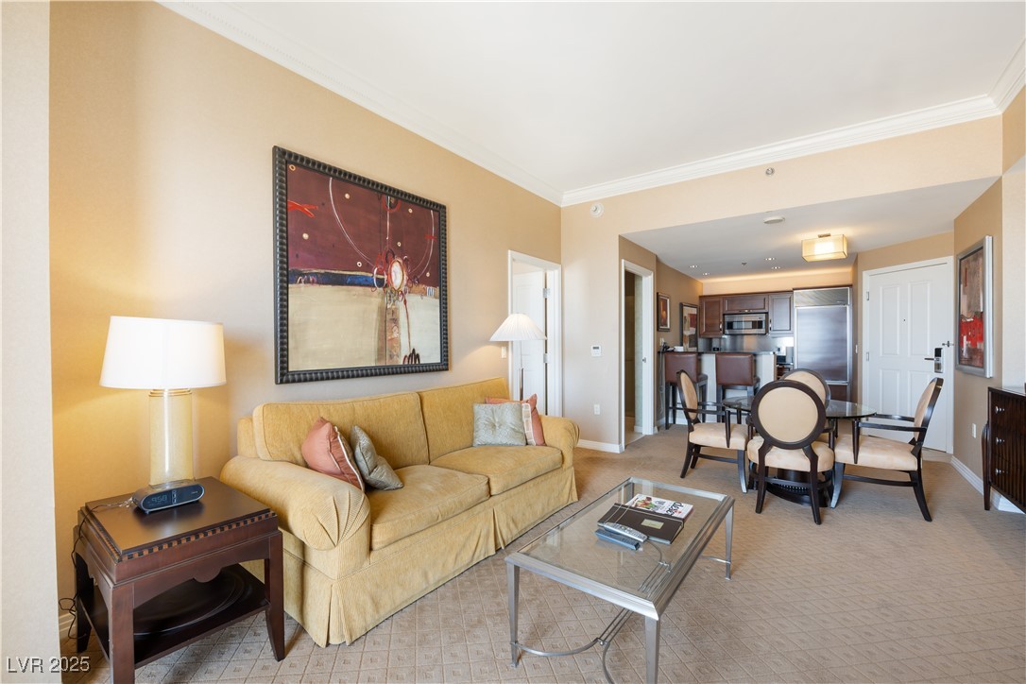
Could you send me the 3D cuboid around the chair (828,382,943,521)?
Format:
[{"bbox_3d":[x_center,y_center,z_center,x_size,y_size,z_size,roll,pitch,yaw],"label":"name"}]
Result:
[{"bbox_3d":[2.795,0.765,3.058,0.660,0.980,0.560,0,0,32],"label":"chair"}]

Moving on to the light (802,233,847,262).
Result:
[{"bbox_3d":[3.588,-1.100,4.590,0.380,0.250,0.400,0,0,44],"label":"light"}]

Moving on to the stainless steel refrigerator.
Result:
[{"bbox_3d":[5.134,0.190,6.635,0.750,2.130,0.620,0,0,35],"label":"stainless steel refrigerator"}]

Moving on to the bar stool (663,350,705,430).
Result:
[{"bbox_3d":[2.420,0.690,5.570,0.440,1.060,0.510,0,0,35],"label":"bar stool"}]

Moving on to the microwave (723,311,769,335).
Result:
[{"bbox_3d":[4.263,-0.319,7.303,0.620,0.370,0.370,0,0,35],"label":"microwave"}]

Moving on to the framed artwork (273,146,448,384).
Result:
[{"bbox_3d":[-0.965,-0.441,2.800,0.050,1.350,1.320,0,0,38],"label":"framed artwork"}]

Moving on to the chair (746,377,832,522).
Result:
[{"bbox_3d":[2.075,0.765,3.045,0.560,0.980,0.660,0,0,32],"label":"chair"}]

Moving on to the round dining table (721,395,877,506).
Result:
[{"bbox_3d":[2.357,0.892,3.360,1.050,0.725,1.050,0,0,35],"label":"round dining table"}]

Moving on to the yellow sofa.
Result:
[{"bbox_3d":[-0.487,0.800,2.671,0.940,0.910,2.120,0,0,40],"label":"yellow sofa"}]

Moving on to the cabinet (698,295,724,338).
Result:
[{"bbox_3d":[4.149,-0.521,8.263,0.455,0.837,0.340,0,0,37],"label":"cabinet"}]

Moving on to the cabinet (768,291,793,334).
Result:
[{"bbox_3d":[5.086,-0.538,7.561,0.376,0.805,0.340,0,0,37],"label":"cabinet"}]

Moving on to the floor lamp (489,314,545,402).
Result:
[{"bbox_3d":[0.060,0.477,3.620,0.510,1.495,0.510,0,0,0],"label":"floor lamp"}]

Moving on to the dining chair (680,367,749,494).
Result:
[{"bbox_3d":[1.800,0.745,3.565,0.610,0.960,0.570,0,0,38],"label":"dining chair"}]

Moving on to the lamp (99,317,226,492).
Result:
[{"bbox_3d":[-1.515,0.285,1.765,0.410,0.775,0.410,0,0,40],"label":"lamp"}]

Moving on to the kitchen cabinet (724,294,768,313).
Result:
[{"bbox_3d":[4.633,-0.755,7.900,0.755,0.373,0.340,0,0,37],"label":"kitchen cabinet"}]

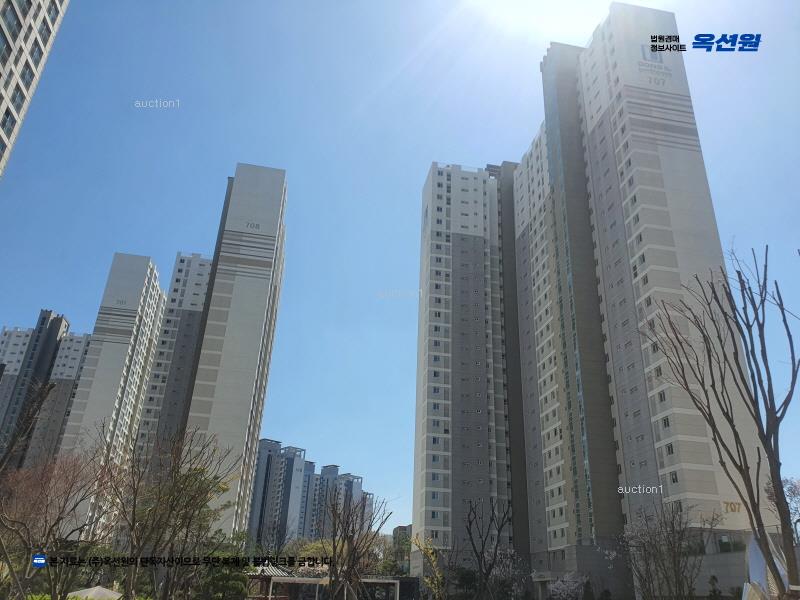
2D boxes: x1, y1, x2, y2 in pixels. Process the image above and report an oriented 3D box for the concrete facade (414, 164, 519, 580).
[{"bbox_3d":[13.150,10.940,113.370,18.300,79.400,11.000,7,-25,-9],"label":"concrete facade"}]

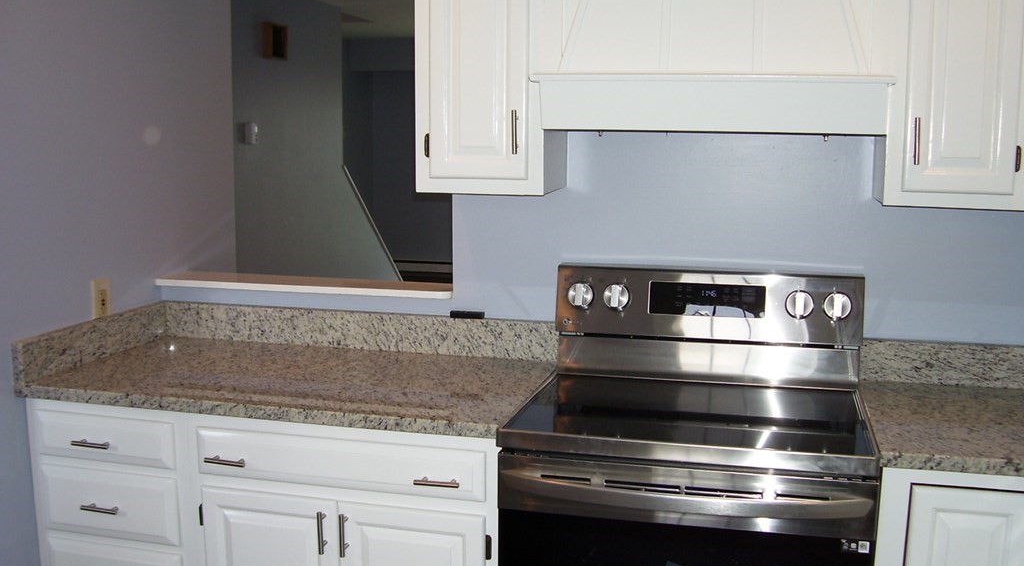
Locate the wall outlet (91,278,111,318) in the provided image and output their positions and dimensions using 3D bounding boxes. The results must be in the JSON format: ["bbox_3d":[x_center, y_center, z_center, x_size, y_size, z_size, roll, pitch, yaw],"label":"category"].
[{"bbox_3d":[-1.090,0.050,2.671,0.008,0.115,0.076,2,9,15],"label":"wall outlet"}]

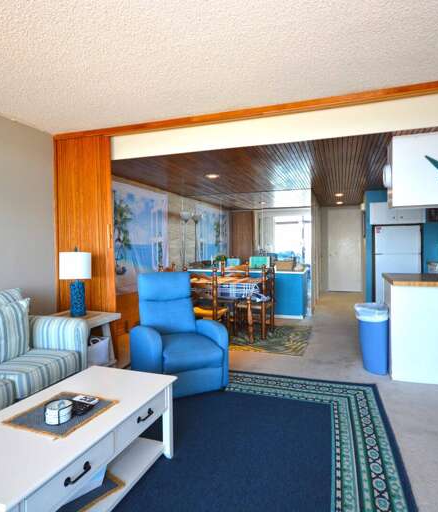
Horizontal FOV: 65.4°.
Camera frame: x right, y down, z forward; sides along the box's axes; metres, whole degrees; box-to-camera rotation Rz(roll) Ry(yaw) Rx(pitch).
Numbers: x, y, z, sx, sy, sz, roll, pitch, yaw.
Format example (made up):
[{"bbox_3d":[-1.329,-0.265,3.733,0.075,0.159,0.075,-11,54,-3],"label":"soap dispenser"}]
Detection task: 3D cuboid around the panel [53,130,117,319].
[{"bbox_3d":[-1.504,-0.084,3.874,0.780,2.450,0.100,0,2,19],"label":"panel"}]

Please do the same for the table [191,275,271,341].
[{"bbox_3d":[0.171,0.703,4.870,1.000,0.760,1.050,0,2,19],"label":"table"}]

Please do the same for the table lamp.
[{"bbox_3d":[-1.429,0.260,3.481,0.320,0.680,0.320,0,2,19],"label":"table lamp"}]

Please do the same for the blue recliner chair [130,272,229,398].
[{"bbox_3d":[-0.450,0.666,3.202,0.770,0.980,0.860,-2,2,-22],"label":"blue recliner chair"}]

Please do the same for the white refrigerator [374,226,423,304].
[{"bbox_3d":[3.218,0.194,6.220,0.700,1.580,0.700,0,2,19],"label":"white refrigerator"}]

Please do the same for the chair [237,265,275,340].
[{"bbox_3d":[0.474,0.594,4.706,0.500,0.980,0.460,0,2,19],"label":"chair"}]

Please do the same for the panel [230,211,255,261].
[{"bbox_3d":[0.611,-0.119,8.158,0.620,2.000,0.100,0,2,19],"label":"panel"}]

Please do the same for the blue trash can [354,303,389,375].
[{"bbox_3d":[1.517,0.797,3.417,0.330,0.640,0.330,0,2,19],"label":"blue trash can"}]

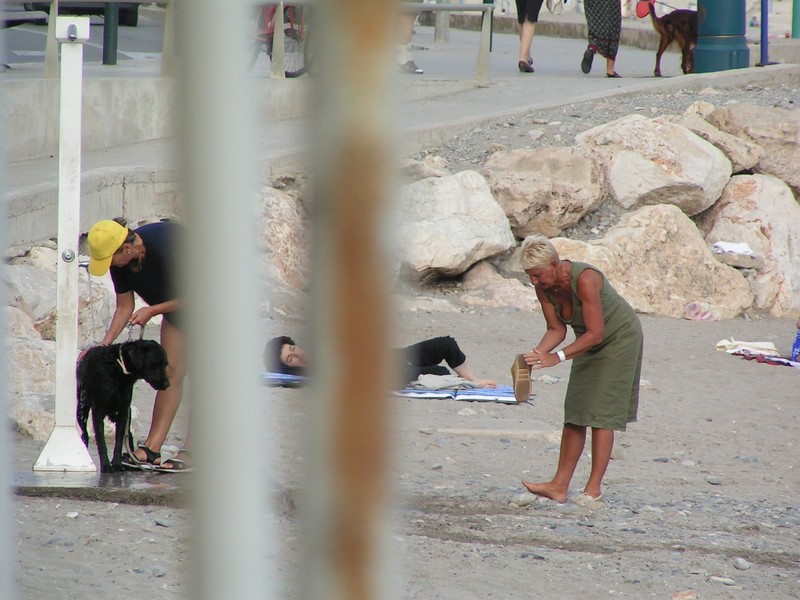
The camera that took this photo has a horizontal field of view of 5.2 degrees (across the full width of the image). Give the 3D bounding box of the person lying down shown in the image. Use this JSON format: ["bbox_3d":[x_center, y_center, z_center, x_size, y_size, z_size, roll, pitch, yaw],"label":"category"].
[{"bbox_3d":[-0.109,0.343,49.000,1.480,0.290,0.500,2,4,28],"label":"person lying down"}]

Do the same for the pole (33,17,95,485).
[{"bbox_3d":[-1.776,-0.294,46.500,0.330,2.410,0.330,1,3,0],"label":"pole"}]

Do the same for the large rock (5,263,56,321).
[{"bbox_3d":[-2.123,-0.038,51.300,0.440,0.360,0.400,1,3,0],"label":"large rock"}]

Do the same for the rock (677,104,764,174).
[{"bbox_3d":[2.427,-1.223,66.500,0.660,0.490,0.580,1,3,0],"label":"rock"}]

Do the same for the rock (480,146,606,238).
[{"bbox_3d":[0.944,-0.712,58.200,0.840,0.580,0.700,0,3,0],"label":"rock"}]

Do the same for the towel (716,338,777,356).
[{"bbox_3d":[2.032,0.279,51.500,0.380,0.070,0.300,0,3,0],"label":"towel"}]

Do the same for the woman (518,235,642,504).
[{"bbox_3d":[0.925,0.356,45.000,0.640,1.380,0.500,-1,3,-28],"label":"woman"}]

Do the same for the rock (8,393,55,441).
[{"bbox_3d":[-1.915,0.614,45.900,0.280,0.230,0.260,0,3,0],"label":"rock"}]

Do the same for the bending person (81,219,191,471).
[{"bbox_3d":[-1.297,0.241,46.600,0.780,1.350,0.500,-1,3,-22],"label":"bending person"}]

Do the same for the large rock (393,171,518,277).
[{"bbox_3d":[0.344,-0.479,56.500,0.790,0.660,0.720,0,3,0],"label":"large rock"}]

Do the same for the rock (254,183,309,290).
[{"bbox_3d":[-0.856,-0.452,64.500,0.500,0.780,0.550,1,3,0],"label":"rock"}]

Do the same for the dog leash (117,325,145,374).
[{"bbox_3d":[-1.344,0.247,43.800,0.140,0.250,0.130,0,3,0],"label":"dog leash"}]

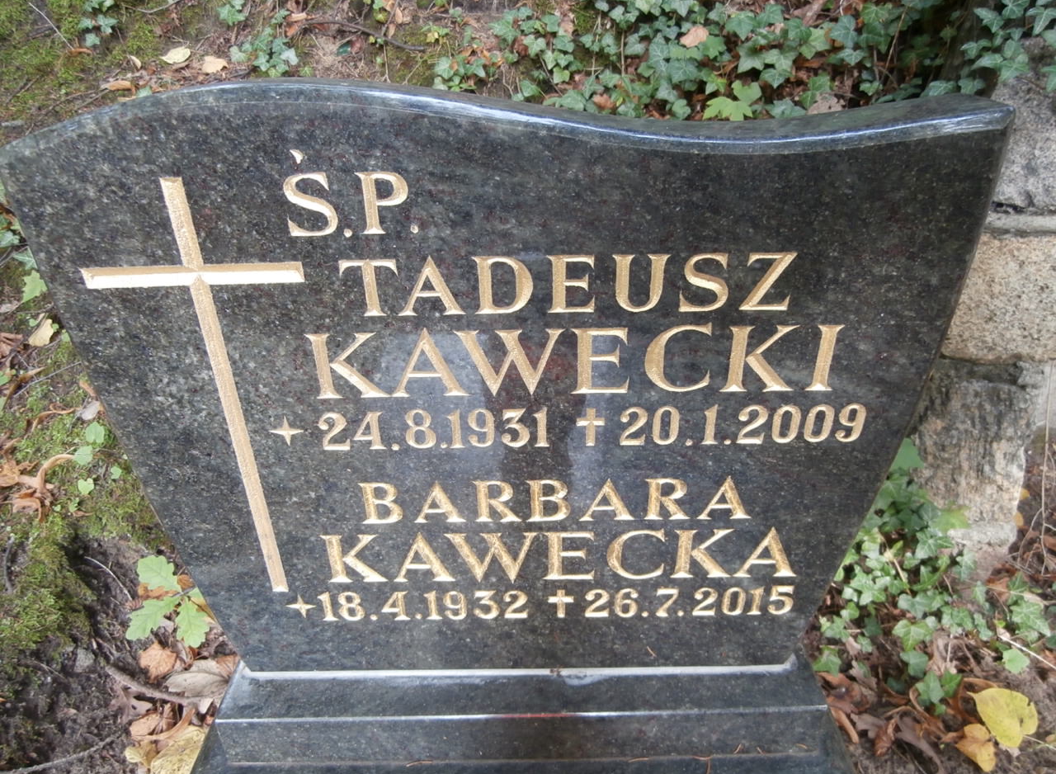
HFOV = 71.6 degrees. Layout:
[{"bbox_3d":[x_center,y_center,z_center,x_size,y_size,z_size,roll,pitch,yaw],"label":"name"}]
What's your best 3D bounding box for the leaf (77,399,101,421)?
[{"bbox_3d":[-0.669,0.035,1.120,0.025,0.005,0.033,38,71,17],"label":"leaf"}]

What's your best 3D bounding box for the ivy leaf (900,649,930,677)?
[{"bbox_3d":[0.514,0.365,0.970,0.036,0.012,0.034,-1,63,0],"label":"ivy leaf"}]

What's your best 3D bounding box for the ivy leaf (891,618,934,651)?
[{"bbox_3d":[0.563,0.364,1.070,0.058,0.012,0.046,8,50,23],"label":"ivy leaf"}]

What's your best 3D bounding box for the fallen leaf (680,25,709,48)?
[{"bbox_3d":[0.279,-0.583,1.220,0.051,0.012,0.038,-32,66,-7],"label":"fallen leaf"}]

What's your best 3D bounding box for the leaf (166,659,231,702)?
[{"bbox_3d":[-0.466,0.415,1.040,0.099,0.015,0.053,-2,47,1],"label":"leaf"}]

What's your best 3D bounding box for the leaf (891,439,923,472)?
[{"bbox_3d":[0.576,0.104,1.120,0.057,0.009,0.055,14,70,6],"label":"leaf"}]

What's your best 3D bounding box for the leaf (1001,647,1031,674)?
[{"bbox_3d":[0.707,0.395,1.062,0.036,0.008,0.031,-40,47,-21],"label":"leaf"}]

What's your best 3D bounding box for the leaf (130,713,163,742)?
[{"bbox_3d":[-0.522,0.463,1.002,0.051,0.014,0.032,-26,52,-35],"label":"leaf"}]

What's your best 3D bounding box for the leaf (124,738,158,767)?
[{"bbox_3d":[-0.485,0.462,0.918,0.037,0.012,0.036,-14,44,-13],"label":"leaf"}]

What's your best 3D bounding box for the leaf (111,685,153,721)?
[{"bbox_3d":[-0.551,0.443,1.022,0.060,0.013,0.053,-3,43,-17],"label":"leaf"}]

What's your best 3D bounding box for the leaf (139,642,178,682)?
[{"bbox_3d":[-0.529,0.395,1.050,0.053,0.008,0.056,-5,49,-2],"label":"leaf"}]

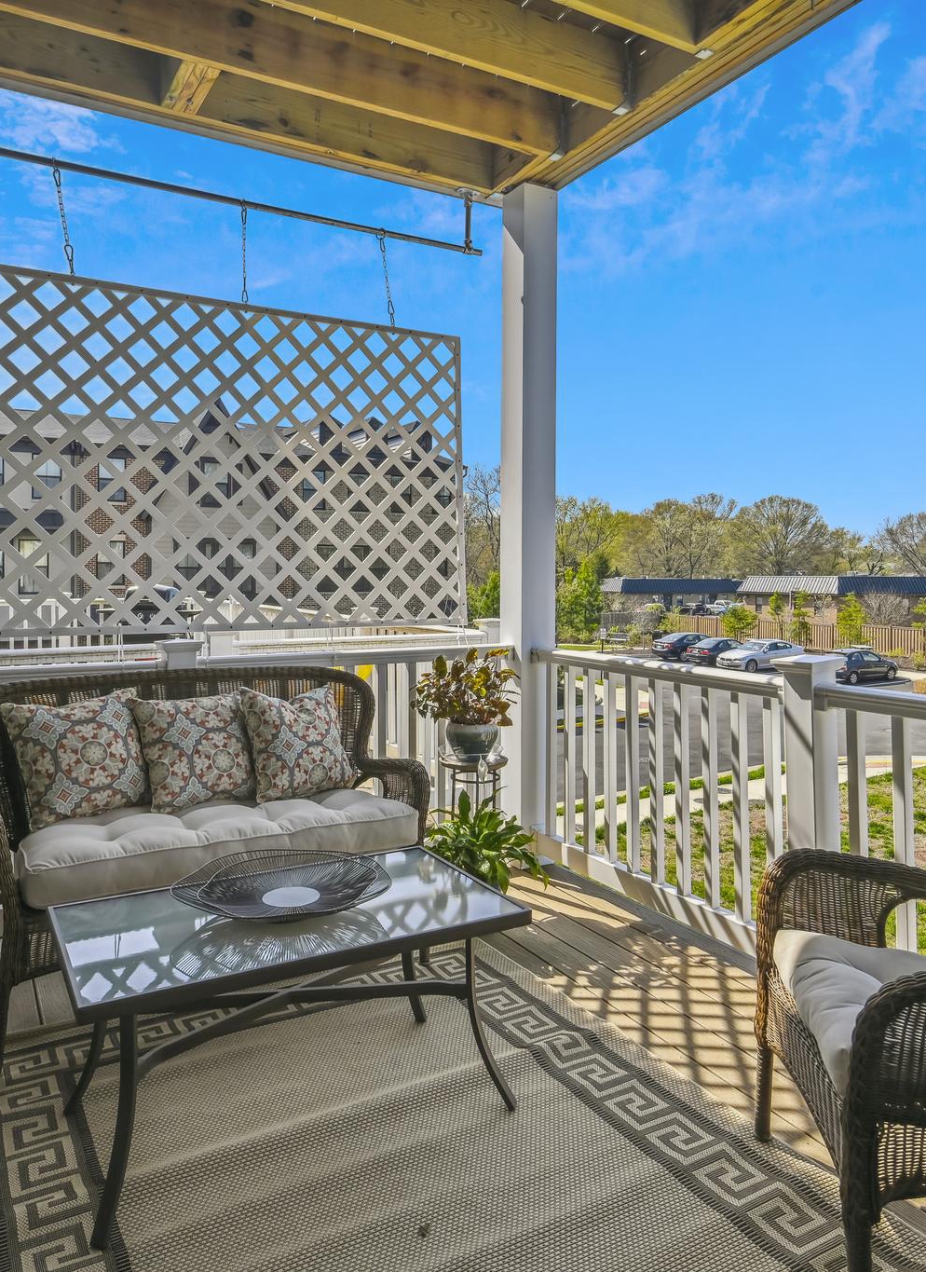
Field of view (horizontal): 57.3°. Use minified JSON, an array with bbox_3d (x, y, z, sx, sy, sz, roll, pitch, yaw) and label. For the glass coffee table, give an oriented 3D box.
[{"bbox_3d":[-0.388,0.848,1.918,0.939,0.464,0.525,-2,4,-27],"label":"glass coffee table"}]

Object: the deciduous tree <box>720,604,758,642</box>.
[{"bbox_3d":[16.913,-0.594,52.000,2.300,2.850,2.300,0,3,0],"label":"deciduous tree"}]

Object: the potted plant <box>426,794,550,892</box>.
[{"bbox_3d":[0.082,0.784,3.200,0.460,0.410,0.440,0,3,6],"label":"potted plant"}]

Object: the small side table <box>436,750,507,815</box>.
[{"bbox_3d":[0.039,0.741,3.217,0.260,0.555,0.260,-2,4,-28],"label":"small side table"}]

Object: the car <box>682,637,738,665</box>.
[{"bbox_3d":[14.314,0.890,46.000,4.700,1.450,1.830,-2,4,-35],"label":"car"}]

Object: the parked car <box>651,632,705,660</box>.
[{"bbox_3d":[13.350,0.602,49.800,4.700,1.450,1.830,-2,4,-31],"label":"parked car"}]

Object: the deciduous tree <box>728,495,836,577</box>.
[{"bbox_3d":[47.367,-12.446,125.000,15.500,16.430,14.500,1,3,23],"label":"deciduous tree"}]

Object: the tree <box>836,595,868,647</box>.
[{"bbox_3d":[24.462,-0.716,53.300,1.950,3.550,1.900,1,3,23],"label":"tree"}]

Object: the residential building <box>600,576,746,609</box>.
[{"bbox_3d":[25.682,-5.202,107.000,17.000,4.600,10.000,-1,3,-17],"label":"residential building"}]

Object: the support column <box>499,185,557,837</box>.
[{"bbox_3d":[0.282,-0.452,3.641,0.172,2.806,0.172,-2,4,-30],"label":"support column"}]

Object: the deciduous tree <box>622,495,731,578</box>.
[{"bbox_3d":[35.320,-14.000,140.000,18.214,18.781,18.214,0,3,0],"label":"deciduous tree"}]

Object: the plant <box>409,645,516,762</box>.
[{"bbox_3d":[0.009,0.270,3.185,0.385,0.410,0.370,0,3,0],"label":"plant"}]

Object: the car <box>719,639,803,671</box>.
[{"bbox_3d":[15.350,1.023,44.100,4.720,1.450,1.840,-2,4,-31],"label":"car"}]

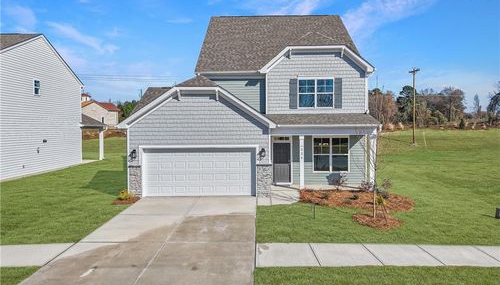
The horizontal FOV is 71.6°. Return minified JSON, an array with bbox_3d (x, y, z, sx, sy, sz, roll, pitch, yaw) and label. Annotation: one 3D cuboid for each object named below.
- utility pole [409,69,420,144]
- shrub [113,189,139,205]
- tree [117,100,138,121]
[{"bbox_3d":[24.658,-5.497,52.000,0.350,11.430,2.400,-1,2,-14],"label":"utility pole"},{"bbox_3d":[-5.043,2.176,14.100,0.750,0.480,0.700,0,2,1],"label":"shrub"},{"bbox_3d":[-29.298,-6.987,85.000,6.500,7.600,6.500,0,2,1],"label":"tree"}]

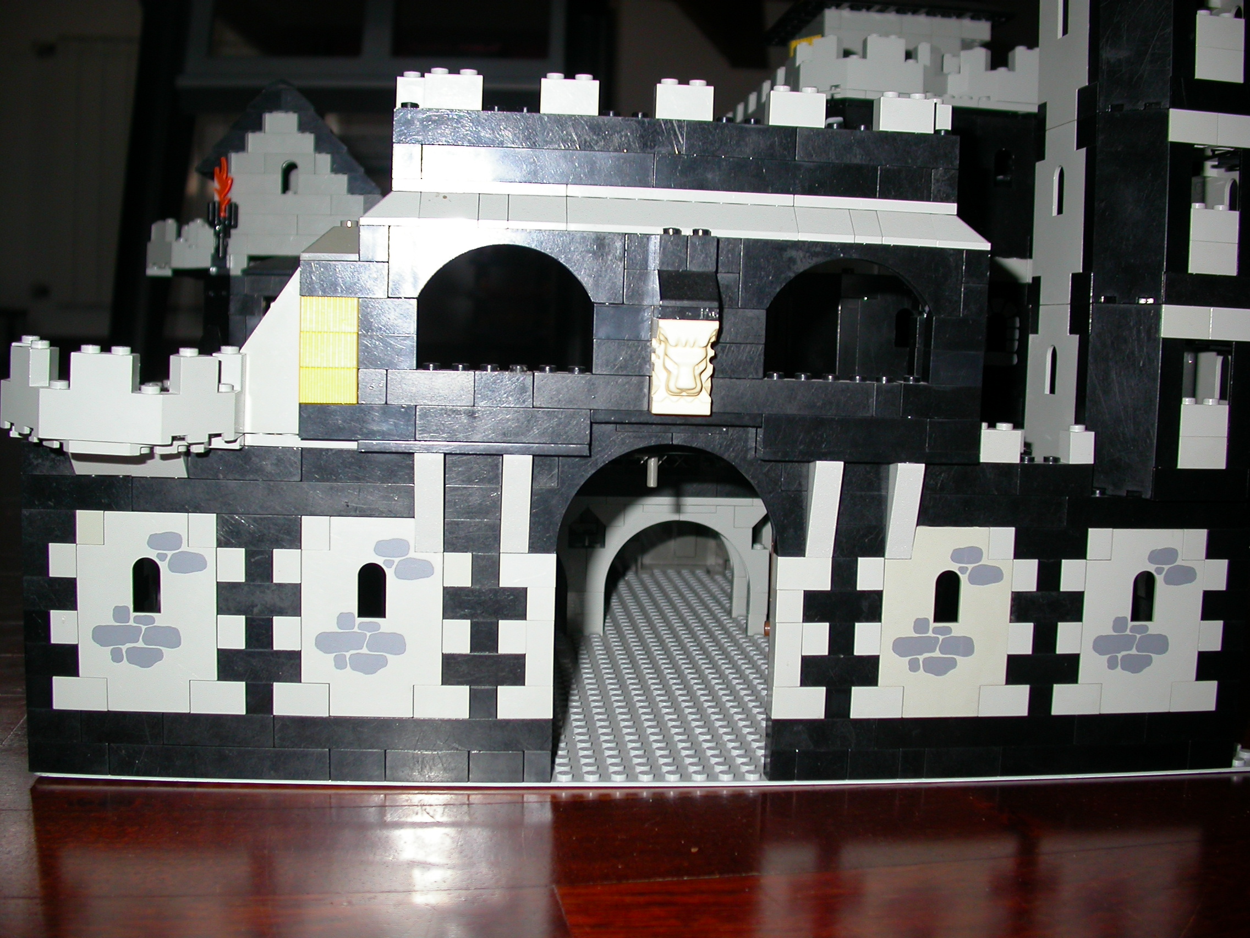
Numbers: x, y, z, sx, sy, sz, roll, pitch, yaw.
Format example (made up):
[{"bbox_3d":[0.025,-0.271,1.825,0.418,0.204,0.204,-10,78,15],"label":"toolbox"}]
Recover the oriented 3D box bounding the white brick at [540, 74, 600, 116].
[{"bbox_3d":[-0.016,-0.104,0.384,0.016,0.011,0.008,1,6,-6],"label":"white brick"}]

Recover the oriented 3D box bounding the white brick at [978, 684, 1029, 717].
[{"bbox_3d":[0.114,0.069,0.416,0.016,0.010,0.008,1,5,-6],"label":"white brick"}]

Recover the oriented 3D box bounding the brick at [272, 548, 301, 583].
[{"bbox_3d":[-0.095,0.026,0.388,0.008,0.011,0.008,1,5,-6],"label":"brick"}]

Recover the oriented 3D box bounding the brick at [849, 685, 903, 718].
[{"bbox_3d":[0.075,0.069,0.412,0.016,0.010,0.008,1,5,-6],"label":"brick"}]

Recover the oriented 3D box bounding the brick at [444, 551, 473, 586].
[{"bbox_3d":[-0.048,0.028,0.392,0.008,0.011,0.008,1,5,-6],"label":"brick"}]

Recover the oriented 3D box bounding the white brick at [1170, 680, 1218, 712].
[{"bbox_3d":[0.176,0.070,0.430,0.016,0.010,0.008,1,5,-6],"label":"white brick"}]

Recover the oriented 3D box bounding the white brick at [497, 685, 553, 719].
[{"bbox_3d":[-0.029,0.067,0.400,0.016,0.010,0.008,1,6,-6],"label":"white brick"}]

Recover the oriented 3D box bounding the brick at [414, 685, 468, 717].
[{"bbox_3d":[-0.053,0.065,0.395,0.016,0.011,0.008,1,5,-6],"label":"brick"}]

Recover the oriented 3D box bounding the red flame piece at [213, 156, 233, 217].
[{"bbox_3d":[-0.185,-0.130,0.632,0.009,0.029,0.004,1,5,-6],"label":"red flame piece"}]

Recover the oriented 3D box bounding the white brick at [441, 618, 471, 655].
[{"bbox_3d":[-0.048,0.048,0.396,0.008,0.010,0.008,1,5,-6],"label":"white brick"}]

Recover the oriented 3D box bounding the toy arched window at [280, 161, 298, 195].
[{"bbox_3d":[-0.162,-0.140,0.660,0.008,0.016,0.007,0,6,-22],"label":"toy arched window"}]

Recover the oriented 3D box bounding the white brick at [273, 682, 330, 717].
[{"bbox_3d":[-0.093,0.065,0.395,0.016,0.010,0.008,1,5,-6],"label":"white brick"}]

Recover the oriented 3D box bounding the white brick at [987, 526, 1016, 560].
[{"bbox_3d":[0.111,0.022,0.410,0.008,0.010,0.008,1,6,-6],"label":"white brick"}]

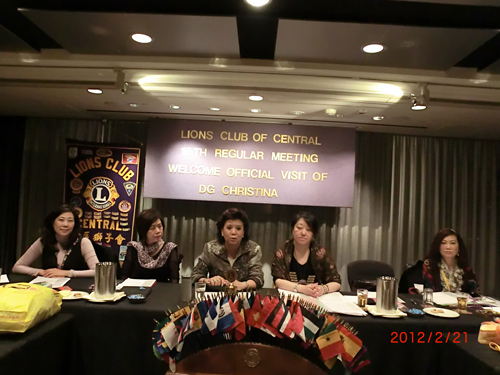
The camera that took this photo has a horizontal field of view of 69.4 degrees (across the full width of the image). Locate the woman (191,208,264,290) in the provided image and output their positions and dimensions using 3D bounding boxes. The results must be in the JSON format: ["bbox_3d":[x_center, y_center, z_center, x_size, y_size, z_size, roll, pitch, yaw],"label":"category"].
[{"bbox_3d":[-0.165,0.769,2.497,0.500,1.240,0.720,3,-3,-1],"label":"woman"}]

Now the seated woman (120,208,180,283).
[{"bbox_3d":[-0.734,0.769,2.678,0.450,1.205,0.700,3,-3,-9],"label":"seated woman"}]

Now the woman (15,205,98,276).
[{"bbox_3d":[-1.354,0.729,2.621,0.580,1.220,0.720,3,-3,-2],"label":"woman"}]

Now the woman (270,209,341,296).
[{"bbox_3d":[0.375,0.793,2.477,0.480,1.240,0.720,2,-3,4],"label":"woman"}]

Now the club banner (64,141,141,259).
[{"bbox_3d":[-1.669,0.216,4.075,0.820,1.420,0.040,3,-3,-4],"label":"club banner"}]

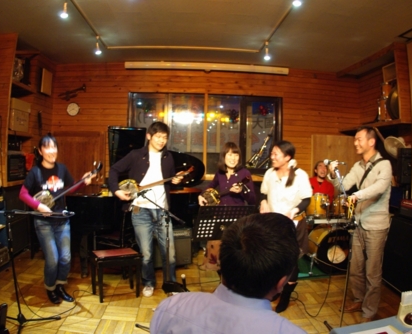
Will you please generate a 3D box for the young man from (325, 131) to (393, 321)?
[{"bbox_3d":[1.408,0.490,3.084,0.530,1.690,0.470,0,3,-18],"label":"young man"}]

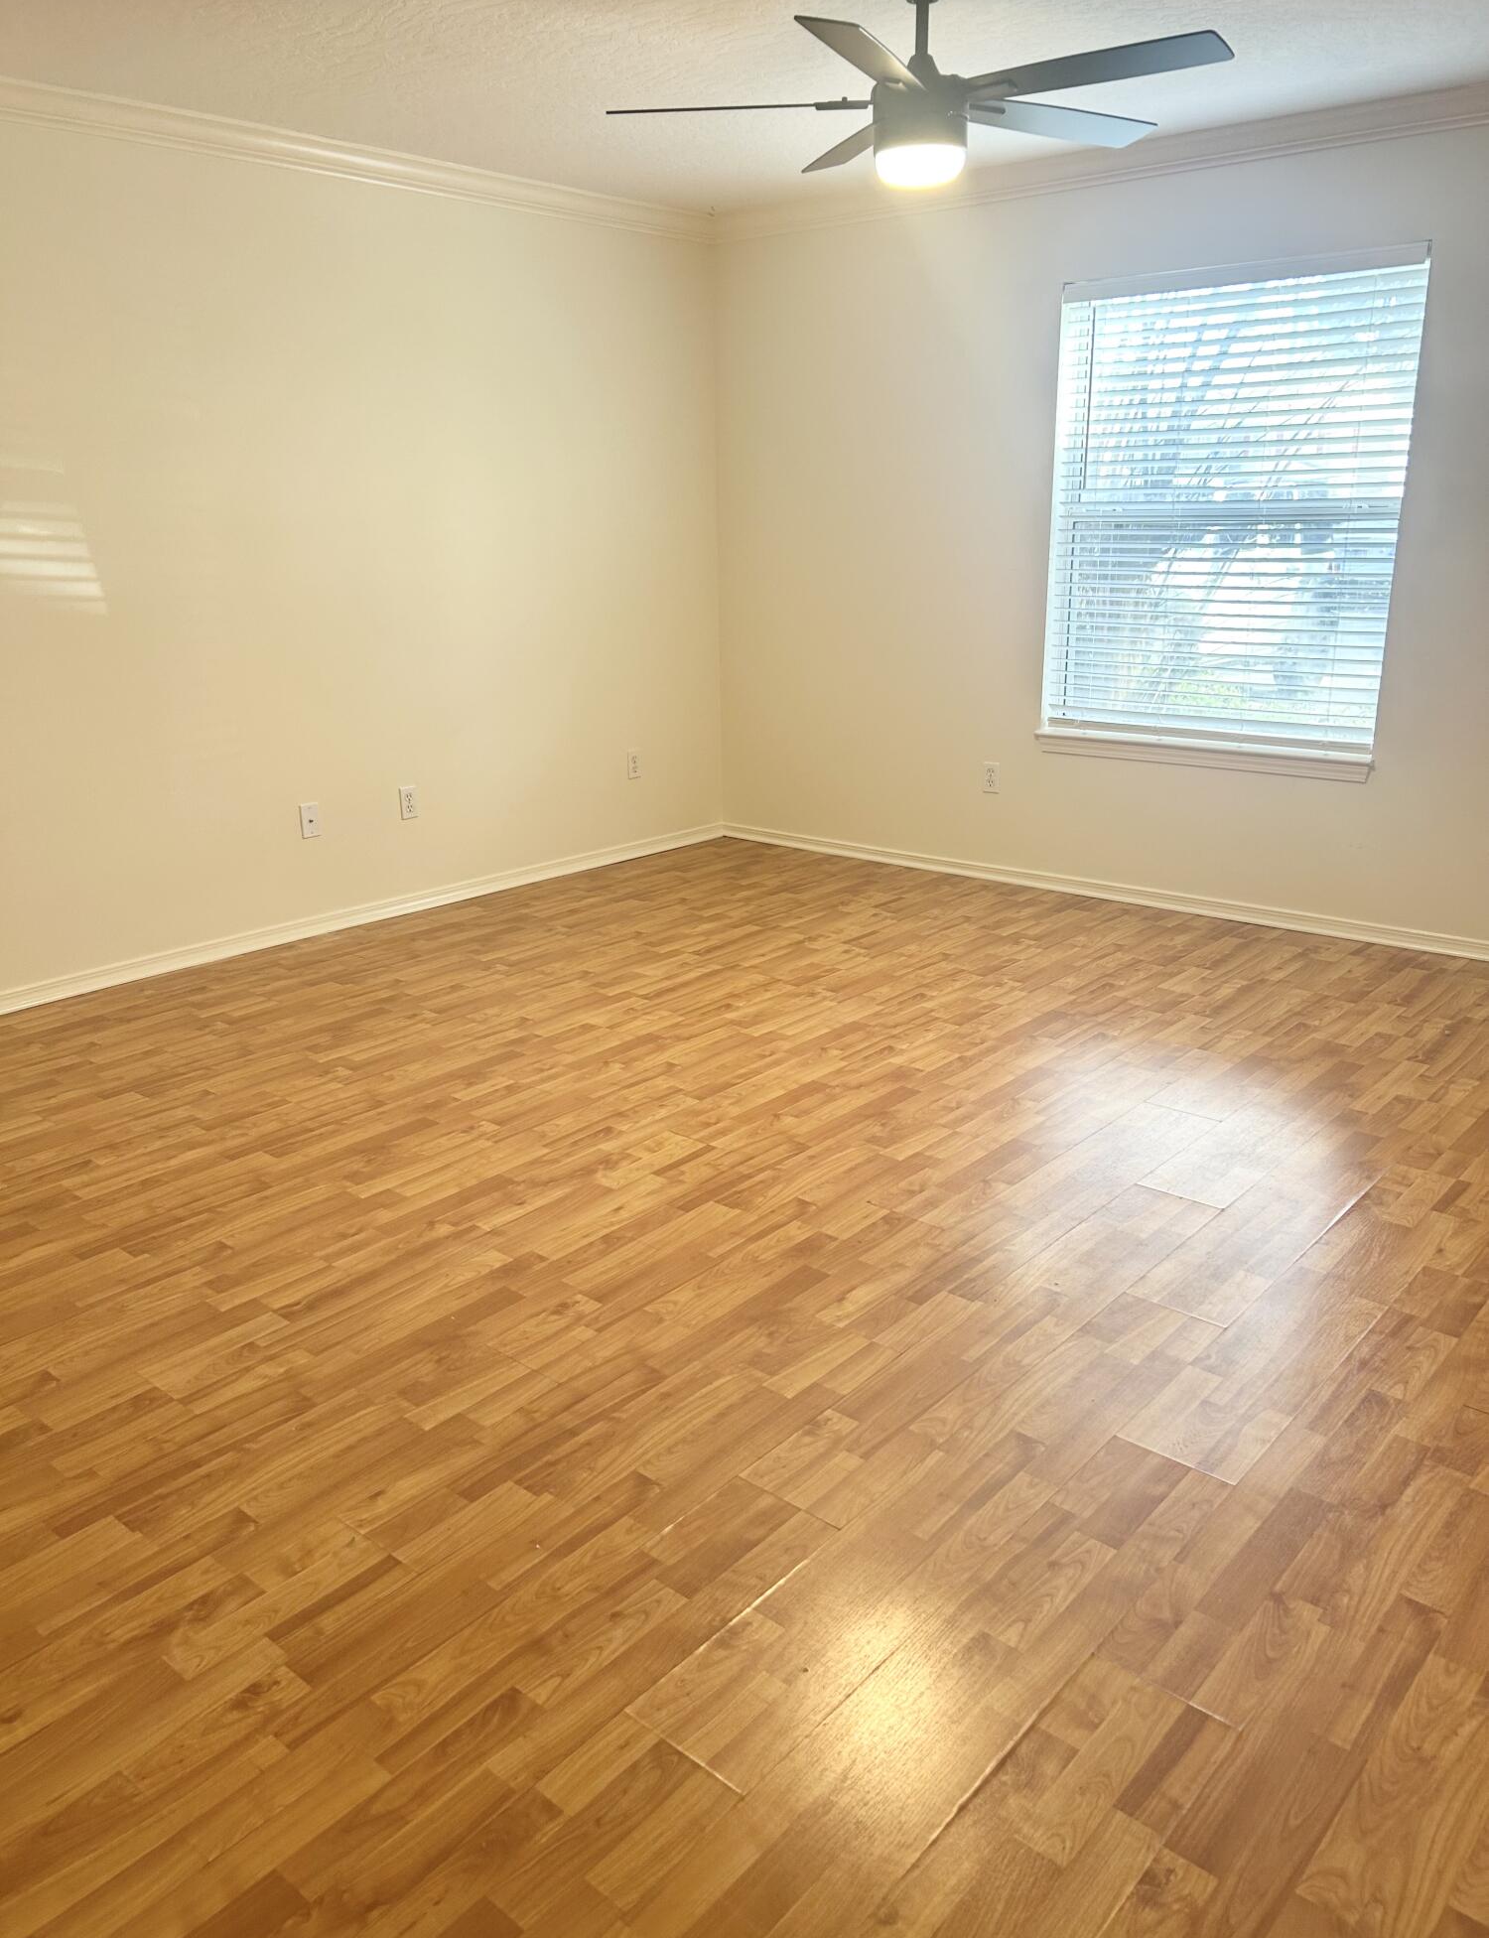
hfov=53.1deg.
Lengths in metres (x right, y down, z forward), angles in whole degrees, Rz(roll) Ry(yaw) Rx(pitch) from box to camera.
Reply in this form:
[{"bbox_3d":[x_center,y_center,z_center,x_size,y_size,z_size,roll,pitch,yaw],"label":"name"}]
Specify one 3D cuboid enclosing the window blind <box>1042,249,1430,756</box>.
[{"bbox_3d":[1.538,-1.475,4.843,1.153,1.472,0.077,14,22,39],"label":"window blind"}]

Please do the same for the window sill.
[{"bbox_3d":[1.538,-0.730,5.064,1.200,0.078,0.105,14,22,39],"label":"window sill"}]

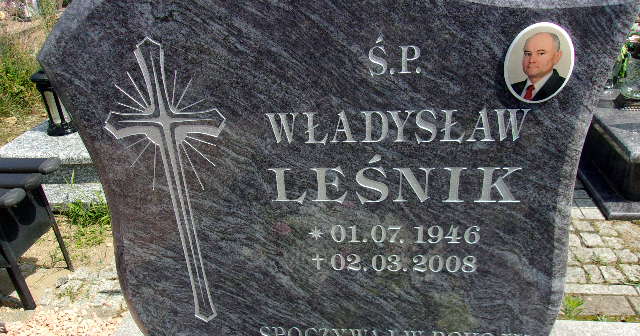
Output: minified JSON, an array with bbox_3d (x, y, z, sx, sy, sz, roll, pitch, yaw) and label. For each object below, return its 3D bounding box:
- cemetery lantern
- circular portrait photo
[{"bbox_3d":[-1.222,-0.311,2.283,0.150,0.315,0.150,0,29,6],"label":"cemetery lantern"},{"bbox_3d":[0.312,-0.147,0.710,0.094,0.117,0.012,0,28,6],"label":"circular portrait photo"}]

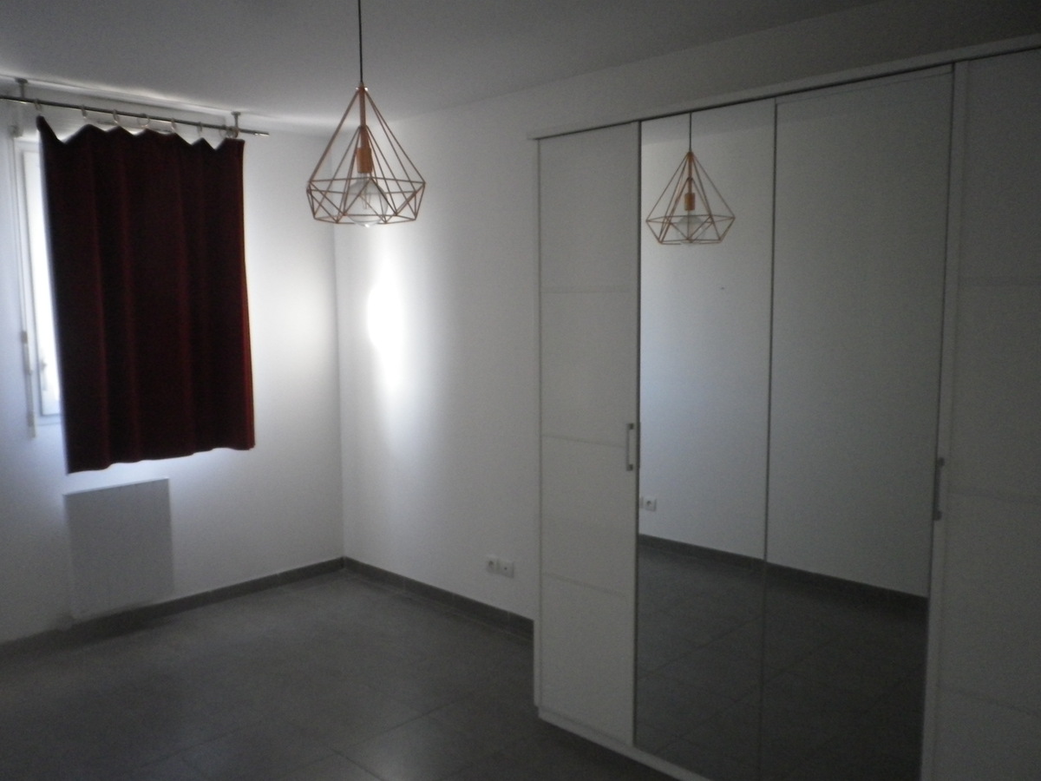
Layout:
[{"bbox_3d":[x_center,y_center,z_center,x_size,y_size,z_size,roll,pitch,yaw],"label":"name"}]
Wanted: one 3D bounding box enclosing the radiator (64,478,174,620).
[{"bbox_3d":[-1.922,0.751,4.055,0.082,0.594,0.461,5,8,43],"label":"radiator"}]

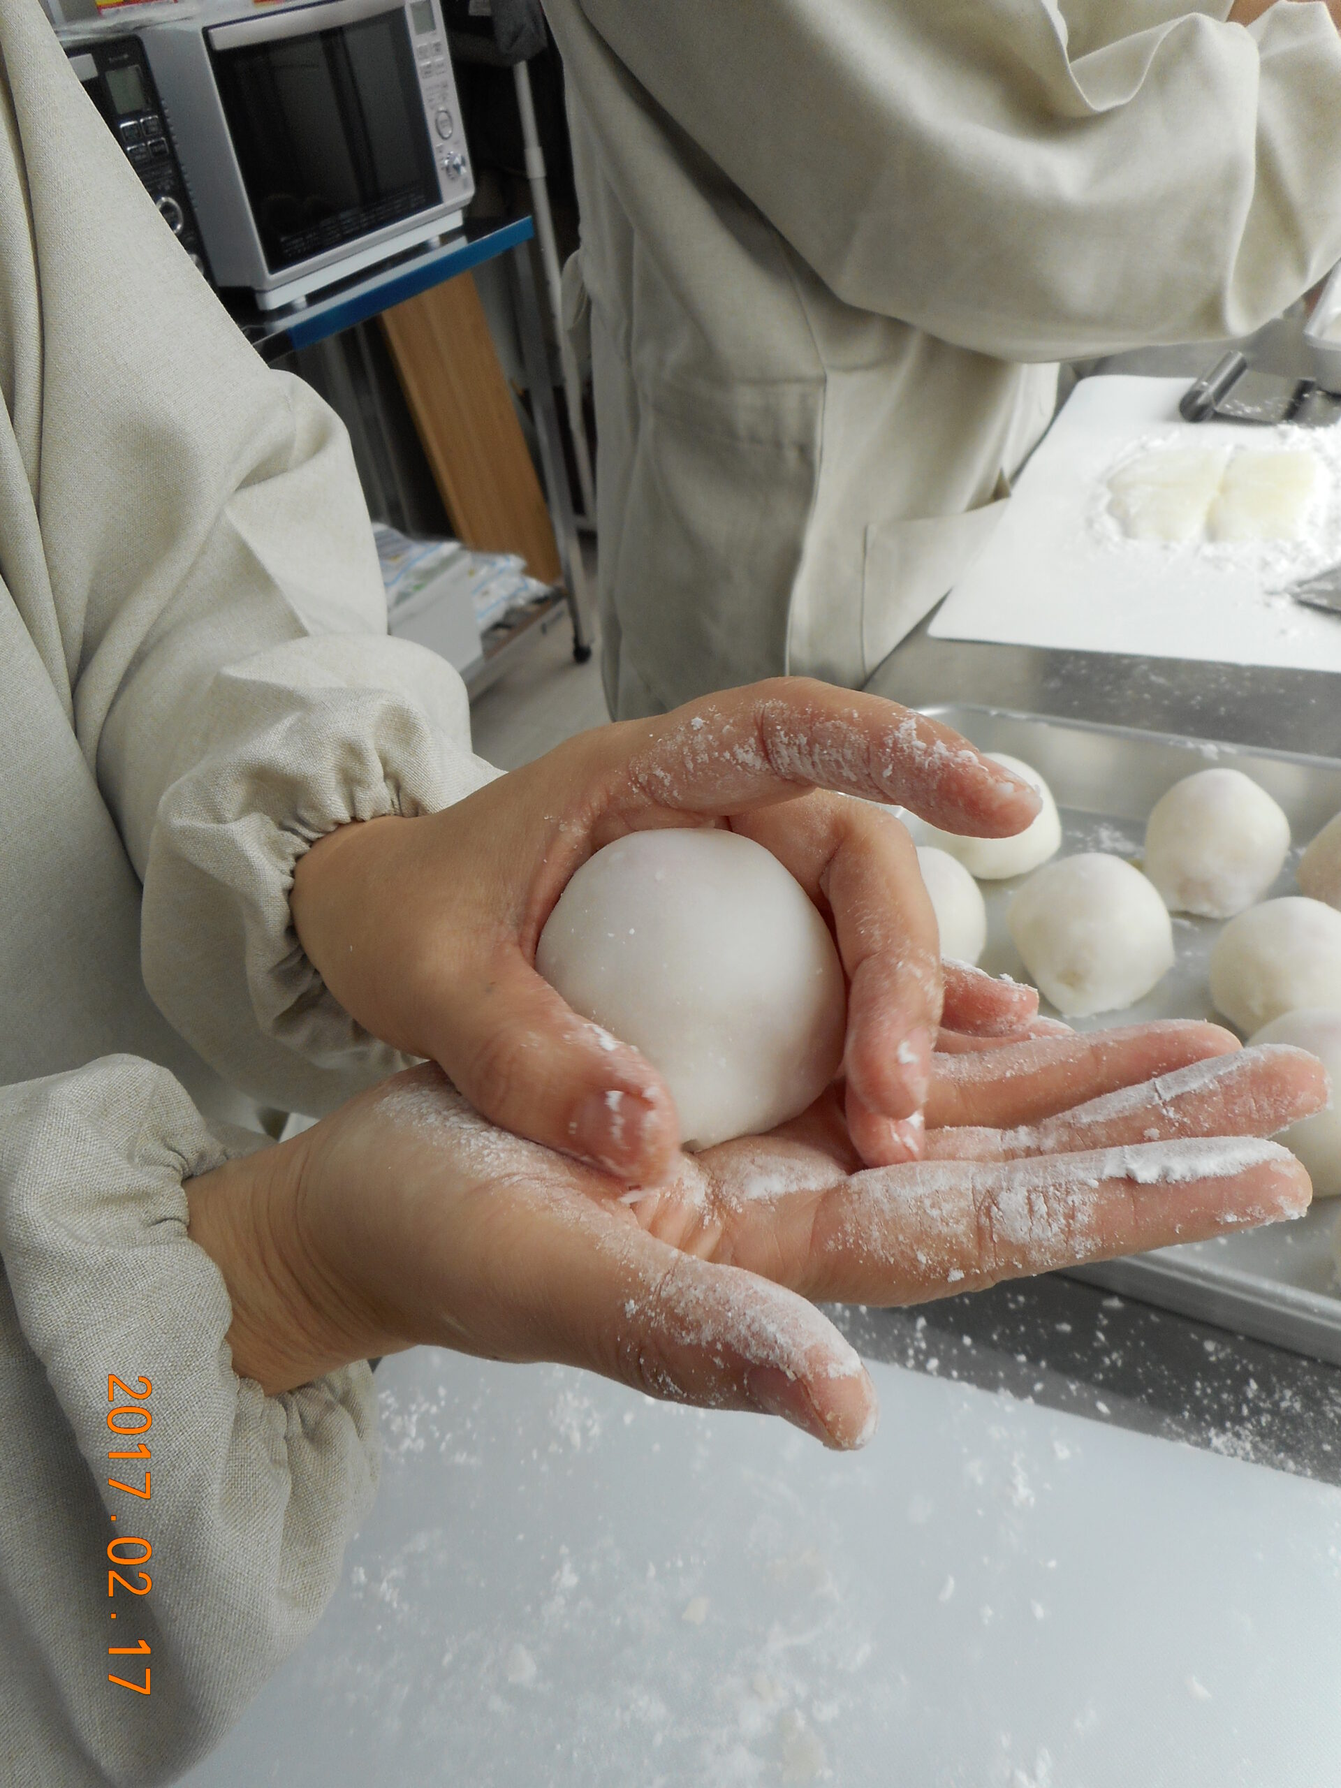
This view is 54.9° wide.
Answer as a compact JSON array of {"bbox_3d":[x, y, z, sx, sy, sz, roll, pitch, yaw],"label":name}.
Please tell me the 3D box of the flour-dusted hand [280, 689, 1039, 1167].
[{"bbox_3d":[0.000,0.007,0.237,0.142,0.082,0.090,-8,36,-2],"label":"flour-dusted hand"}]

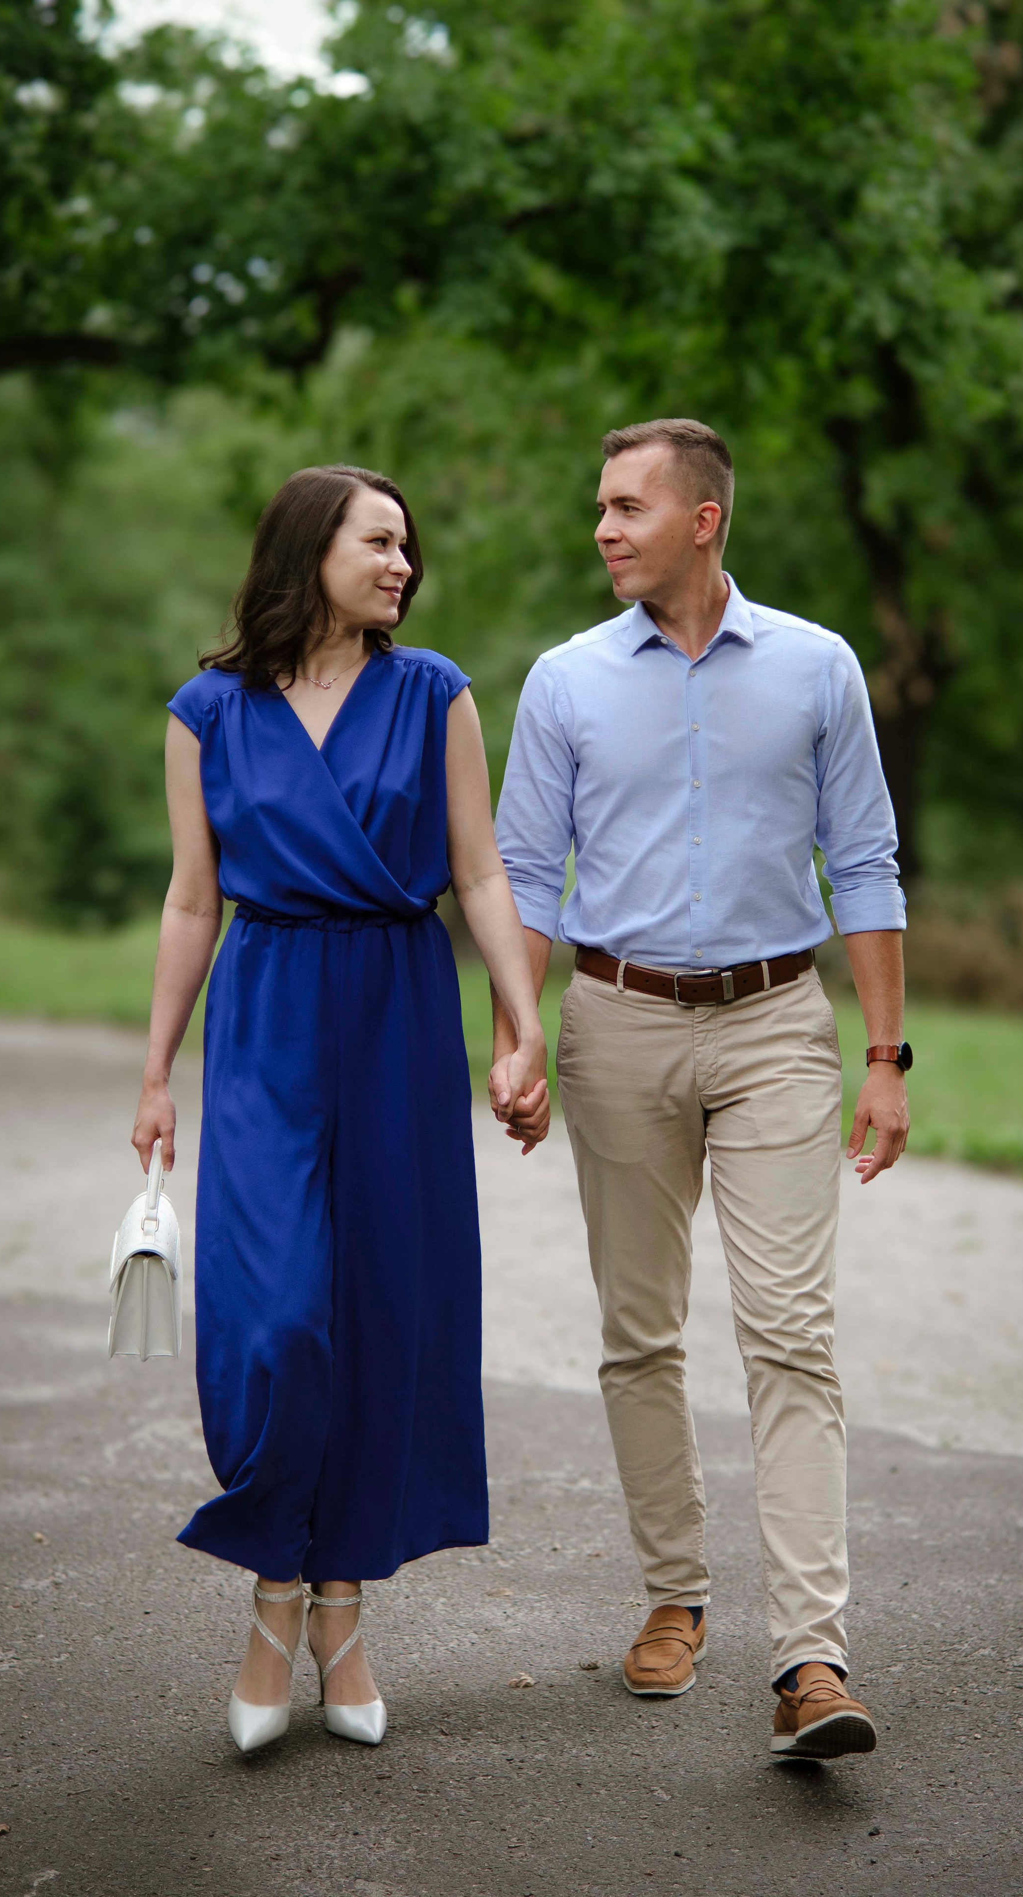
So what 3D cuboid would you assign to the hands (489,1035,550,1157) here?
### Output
[{"bbox_3d":[0.010,0.201,3.630,0.090,0.172,0.115,0,2,0],"label":"hands"}]

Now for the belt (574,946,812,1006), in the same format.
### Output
[{"bbox_3d":[0.254,0.028,3.634,0.340,0.085,0.250,0,2,3],"label":"belt"}]

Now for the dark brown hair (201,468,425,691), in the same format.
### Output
[{"bbox_3d":[-0.270,-0.503,3.562,0.270,0.305,0.235,2,3,42],"label":"dark brown hair"}]

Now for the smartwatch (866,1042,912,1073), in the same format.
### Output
[{"bbox_3d":[0.528,0.151,3.680,0.058,0.044,0.060,1,2,26],"label":"smartwatch"}]

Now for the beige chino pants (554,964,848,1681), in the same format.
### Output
[{"bbox_3d":[0.262,0.480,3.663,0.410,0.975,0.460,0,2,3],"label":"beige chino pants"}]

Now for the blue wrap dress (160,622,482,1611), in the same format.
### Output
[{"bbox_3d":[-0.249,0.215,3.592,0.435,1.250,0.360,0,2,-3],"label":"blue wrap dress"}]

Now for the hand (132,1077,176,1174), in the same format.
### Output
[{"bbox_3d":[-0.490,0.239,3.610,0.068,0.145,0.090,0,2,-12],"label":"hand"}]

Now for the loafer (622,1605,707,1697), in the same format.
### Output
[{"bbox_3d":[0.234,1.010,3.880,0.108,0.105,0.285,0,2,10],"label":"loafer"}]

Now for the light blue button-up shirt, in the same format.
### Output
[{"bbox_3d":[0.259,-0.244,3.623,0.565,0.550,0.290,0,2,3],"label":"light blue button-up shirt"}]

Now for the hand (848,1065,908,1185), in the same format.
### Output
[{"bbox_3d":[0.509,0.242,3.660,0.080,0.175,0.095,1,2,26],"label":"hand"}]

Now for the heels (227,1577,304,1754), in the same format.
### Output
[{"bbox_3d":[-0.339,0.981,3.620,0.088,0.190,0.215,0,2,9],"label":"heels"}]

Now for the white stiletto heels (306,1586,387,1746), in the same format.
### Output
[{"bbox_3d":[-0.230,0.988,3.645,0.085,0.175,0.230,-1,3,-22],"label":"white stiletto heels"}]

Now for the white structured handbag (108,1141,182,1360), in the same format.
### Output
[{"bbox_3d":[-0.502,0.407,3.610,0.105,0.275,0.235,-1,7,-9],"label":"white structured handbag"}]

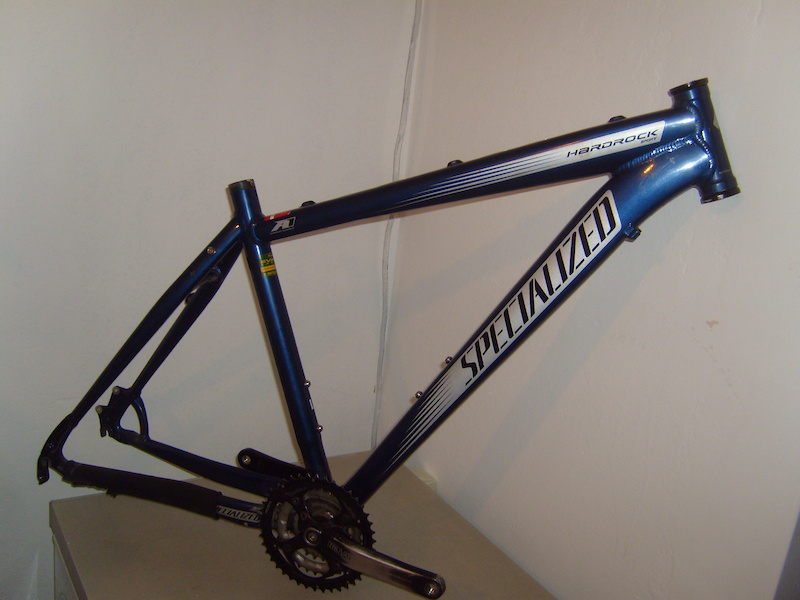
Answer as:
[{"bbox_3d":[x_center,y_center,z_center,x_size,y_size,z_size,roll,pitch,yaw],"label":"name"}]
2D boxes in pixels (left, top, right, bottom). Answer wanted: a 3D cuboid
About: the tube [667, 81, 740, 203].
[{"bbox_3d":[0.342,-0.177,0.905,0.045,0.131,0.044,-16,6,21],"label":"tube"}]

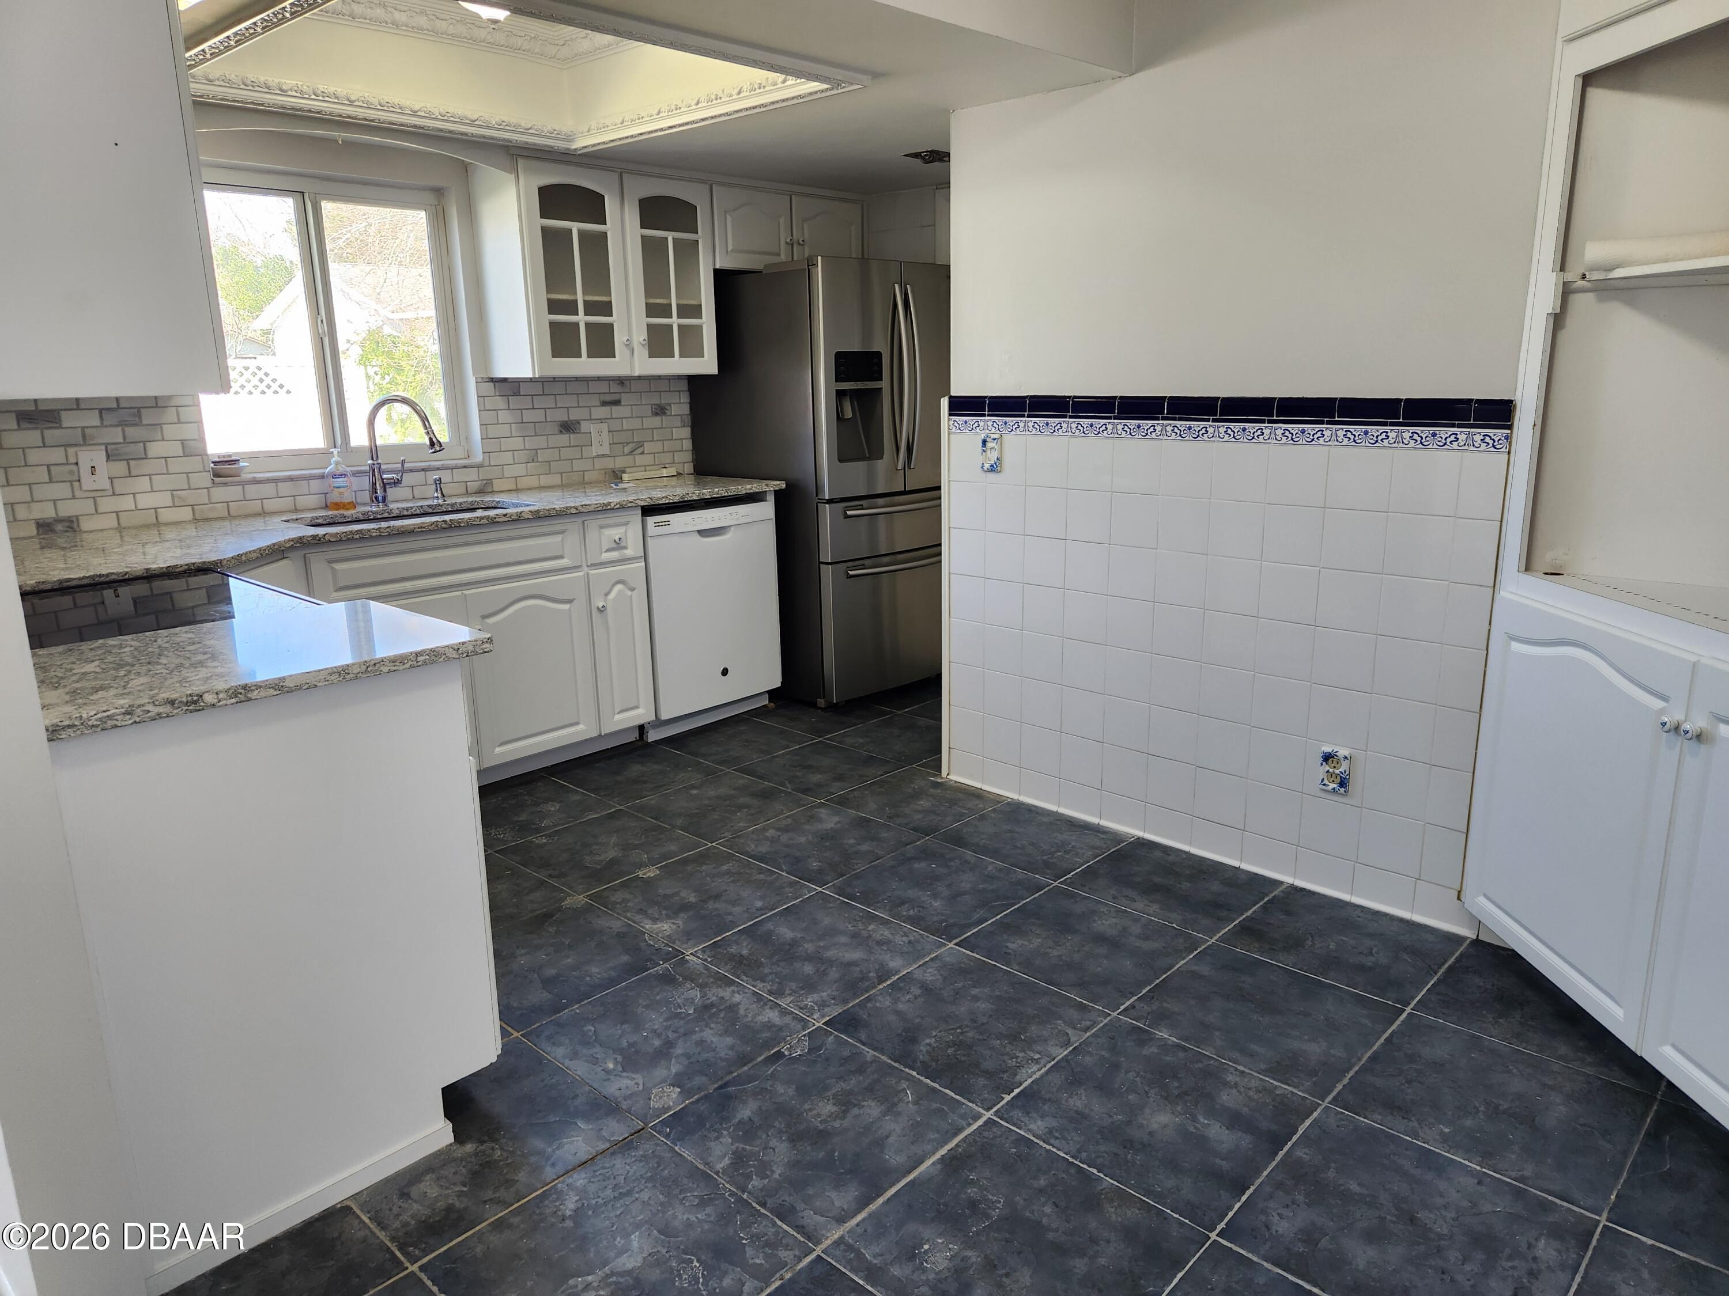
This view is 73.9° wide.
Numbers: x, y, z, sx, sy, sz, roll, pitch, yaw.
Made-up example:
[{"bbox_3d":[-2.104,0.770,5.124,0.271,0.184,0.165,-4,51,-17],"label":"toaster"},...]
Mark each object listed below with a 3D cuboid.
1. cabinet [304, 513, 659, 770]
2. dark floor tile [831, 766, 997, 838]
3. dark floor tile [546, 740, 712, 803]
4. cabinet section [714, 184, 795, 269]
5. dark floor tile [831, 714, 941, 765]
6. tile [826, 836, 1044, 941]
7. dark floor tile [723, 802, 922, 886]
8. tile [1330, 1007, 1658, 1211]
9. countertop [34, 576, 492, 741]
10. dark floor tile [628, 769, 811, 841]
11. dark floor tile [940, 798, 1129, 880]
[{"bbox_3d":[-1.407,-0.028,3.947,0.615,0.815,1.180,12,19,42],"label":"cabinet"},{"bbox_3d":[0.179,0.502,3.743,0.452,0.010,0.443,12,19,42],"label":"dark floor tile"},{"bbox_3d":[-0.795,0.444,4.026,0.452,0.015,0.452,12,19,42],"label":"dark floor tile"},{"bbox_3d":[-0.557,-1.692,4.683,0.333,0.319,0.431,12,19,41],"label":"cabinet section"},{"bbox_3d":[0.160,0.345,4.373,0.452,0.010,0.452,12,19,42],"label":"dark floor tile"},{"bbox_3d":[0.203,0.655,3.104,0.450,0.013,0.450,12,19,42],"label":"tile"},{"bbox_3d":[-0.130,0.587,3.420,0.452,0.015,0.452,12,19,42],"label":"dark floor tile"},{"bbox_3d":[1.201,0.868,2.196,0.450,0.013,0.450,12,19,42],"label":"tile"},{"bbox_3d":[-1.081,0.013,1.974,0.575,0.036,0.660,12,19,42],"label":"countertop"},{"bbox_3d":[-0.464,0.514,3.726,0.452,0.010,0.452,12,19,42],"label":"dark floor tile"},{"bbox_3d":[0.506,0.577,3.429,0.452,0.015,0.425,12,19,42],"label":"dark floor tile"}]

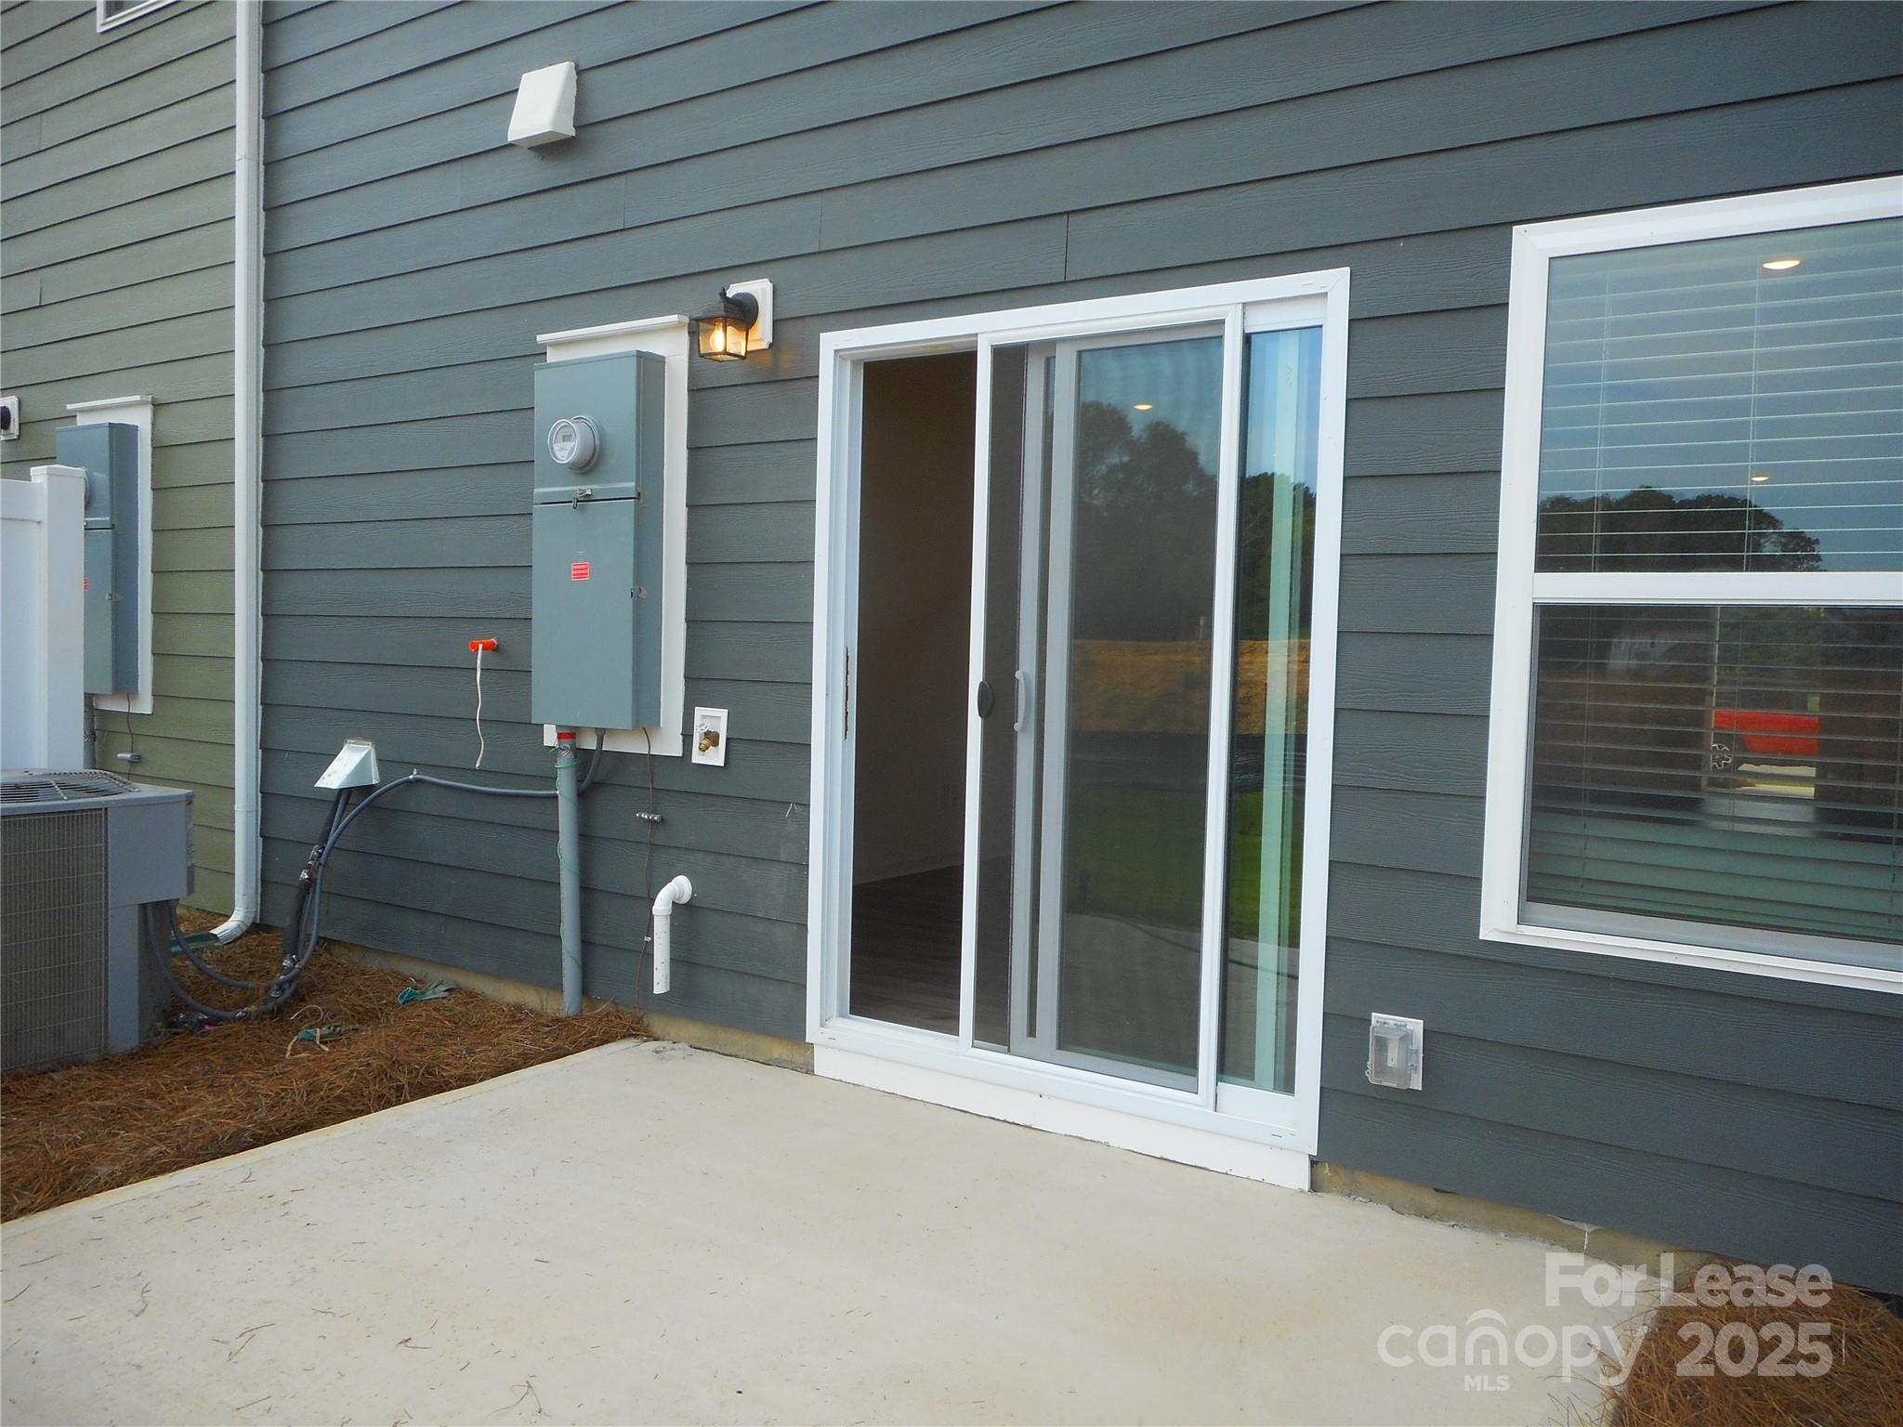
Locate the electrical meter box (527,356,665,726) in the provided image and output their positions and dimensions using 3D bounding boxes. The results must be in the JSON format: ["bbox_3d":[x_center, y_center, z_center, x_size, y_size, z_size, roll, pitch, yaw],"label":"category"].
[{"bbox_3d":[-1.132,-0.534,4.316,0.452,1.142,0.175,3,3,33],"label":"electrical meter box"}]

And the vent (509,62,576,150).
[{"bbox_3d":[-1.336,-1.993,4.482,0.227,0.242,0.105,3,3,33],"label":"vent"}]

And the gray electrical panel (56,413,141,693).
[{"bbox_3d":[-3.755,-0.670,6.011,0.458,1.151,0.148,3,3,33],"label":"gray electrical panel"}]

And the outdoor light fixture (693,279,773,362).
[{"bbox_3d":[-0.651,-1.147,4.012,0.180,0.257,0.187,3,3,33],"label":"outdoor light fixture"}]

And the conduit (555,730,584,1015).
[{"bbox_3d":[-1.234,0.504,4.445,0.061,0.945,0.061,1,4,33],"label":"conduit"}]

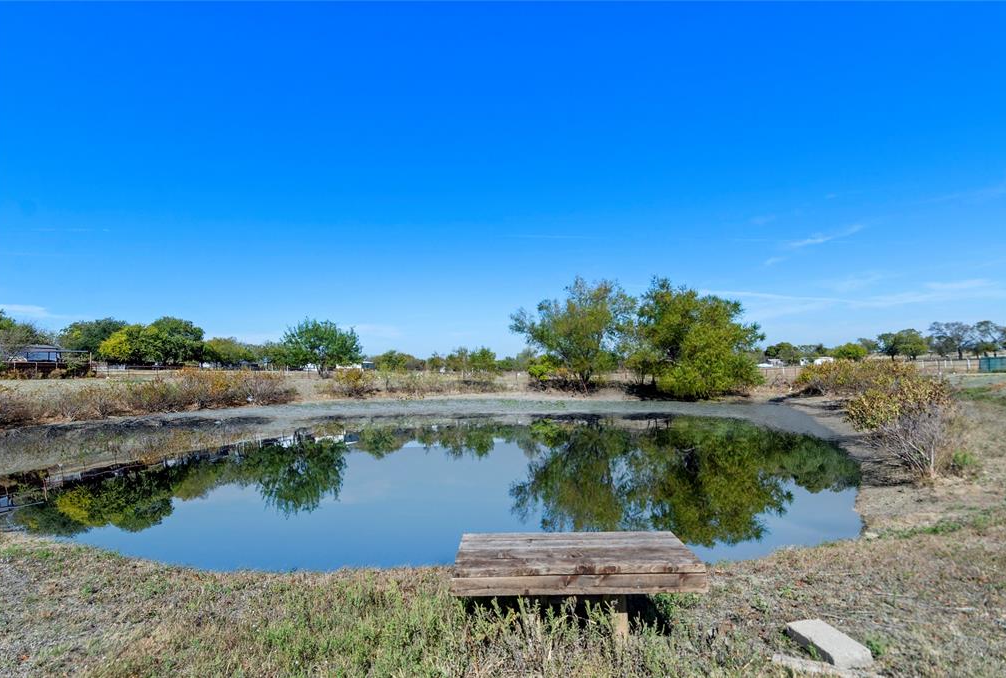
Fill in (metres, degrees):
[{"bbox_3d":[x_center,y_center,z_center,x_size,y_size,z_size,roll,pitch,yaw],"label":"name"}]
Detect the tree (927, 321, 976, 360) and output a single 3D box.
[{"bbox_3d":[83.293,0.279,95.000,6.640,7.438,5.976,-2,-3,41],"label":"tree"}]

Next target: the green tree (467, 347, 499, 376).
[{"bbox_3d":[-1.641,1.978,43.000,2.692,2.693,2.558,0,-2,0],"label":"green tree"}]

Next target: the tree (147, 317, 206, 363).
[{"bbox_3d":[-44.666,0.479,70.000,7.449,7.125,6.704,0,-2,0],"label":"tree"}]

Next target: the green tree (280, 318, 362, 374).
[{"bbox_3d":[-18.575,0.916,52.000,8.103,6.005,7.455,0,-2,0],"label":"green tree"}]

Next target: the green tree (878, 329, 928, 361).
[{"bbox_3d":[66.367,0.998,85.000,6.488,5.490,5.839,-2,-3,38],"label":"green tree"}]

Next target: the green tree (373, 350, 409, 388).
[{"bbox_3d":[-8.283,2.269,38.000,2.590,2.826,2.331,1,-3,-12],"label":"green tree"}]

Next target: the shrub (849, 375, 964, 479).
[{"bbox_3d":[5.924,1.309,7.600,1.366,1.515,1.366,-2,-3,38],"label":"shrub"}]

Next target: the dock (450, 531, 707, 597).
[{"bbox_3d":[0.527,1.631,3.736,1.700,0.185,0.726,0,-2,-2],"label":"dock"}]

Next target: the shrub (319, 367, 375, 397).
[{"bbox_3d":[-8.066,2.282,26.500,2.842,1.608,2.273,0,-2,0],"label":"shrub"}]

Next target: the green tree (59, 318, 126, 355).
[{"bbox_3d":[-59.933,0.220,75.000,8.165,6.459,6.940,2,-3,-39],"label":"green tree"}]

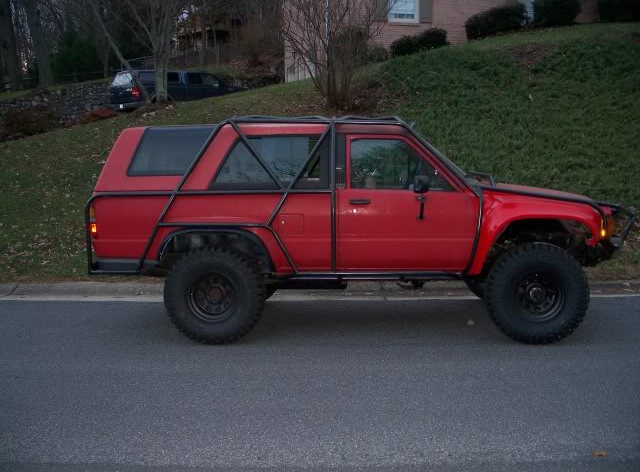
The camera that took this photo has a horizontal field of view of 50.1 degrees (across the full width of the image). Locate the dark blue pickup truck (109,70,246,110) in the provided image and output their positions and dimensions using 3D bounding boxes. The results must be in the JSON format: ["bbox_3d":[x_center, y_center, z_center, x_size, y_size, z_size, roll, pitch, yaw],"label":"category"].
[{"bbox_3d":[-5.386,-5.488,26.985,1.950,1.840,5.450,4,12,39],"label":"dark blue pickup truck"}]

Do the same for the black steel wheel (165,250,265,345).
[{"bbox_3d":[-0.879,0.494,5.773,0.815,0.815,0.290,-1,6,4],"label":"black steel wheel"}]

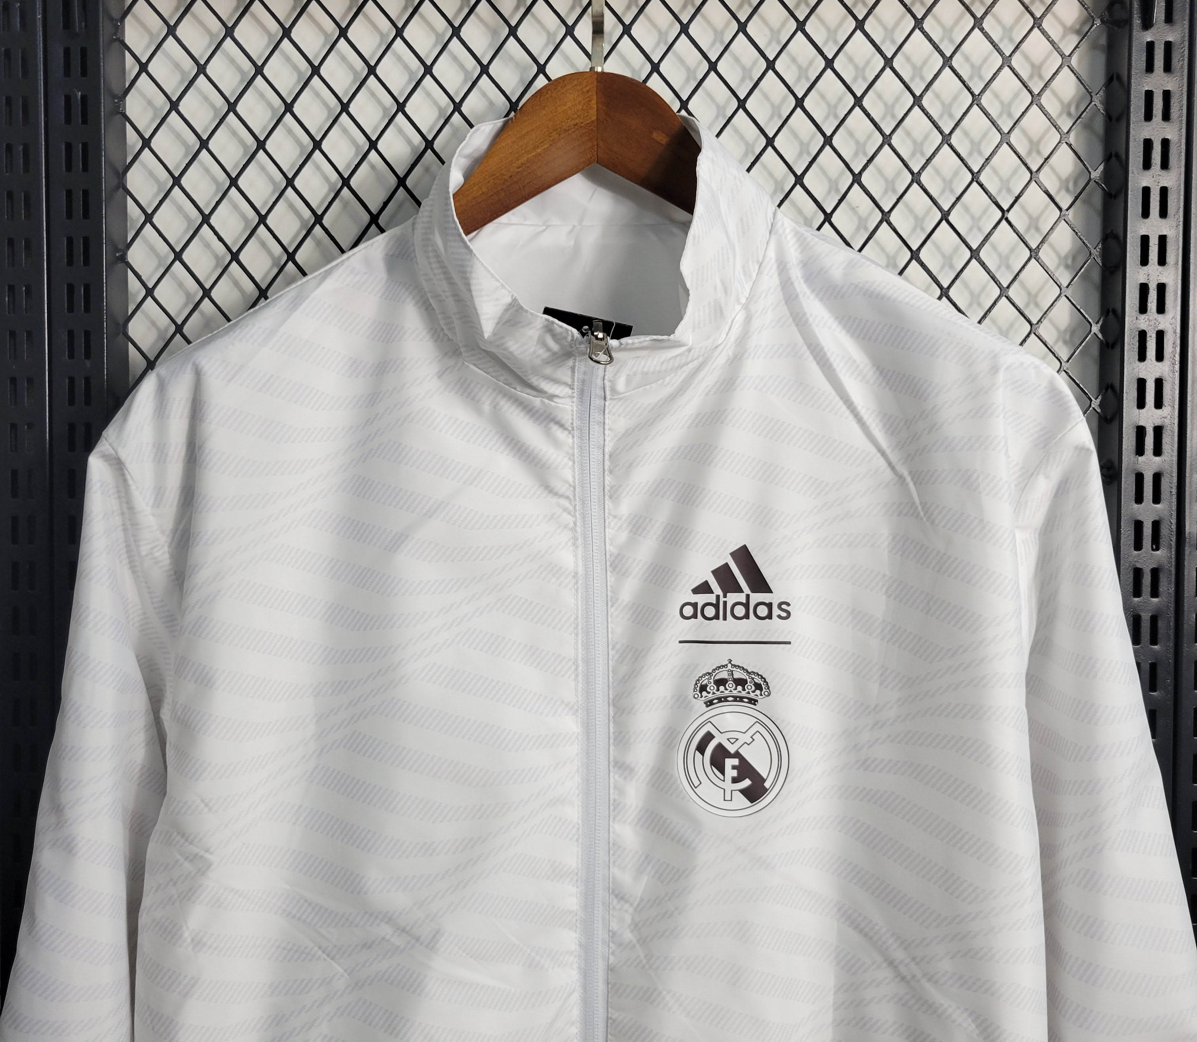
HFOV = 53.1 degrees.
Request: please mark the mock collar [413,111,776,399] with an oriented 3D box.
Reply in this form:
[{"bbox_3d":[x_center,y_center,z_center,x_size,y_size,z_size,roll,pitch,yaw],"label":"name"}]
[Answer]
[{"bbox_3d":[-0.002,-0.138,0.620,0.185,0.150,0.115,0,2,-1],"label":"mock collar"}]

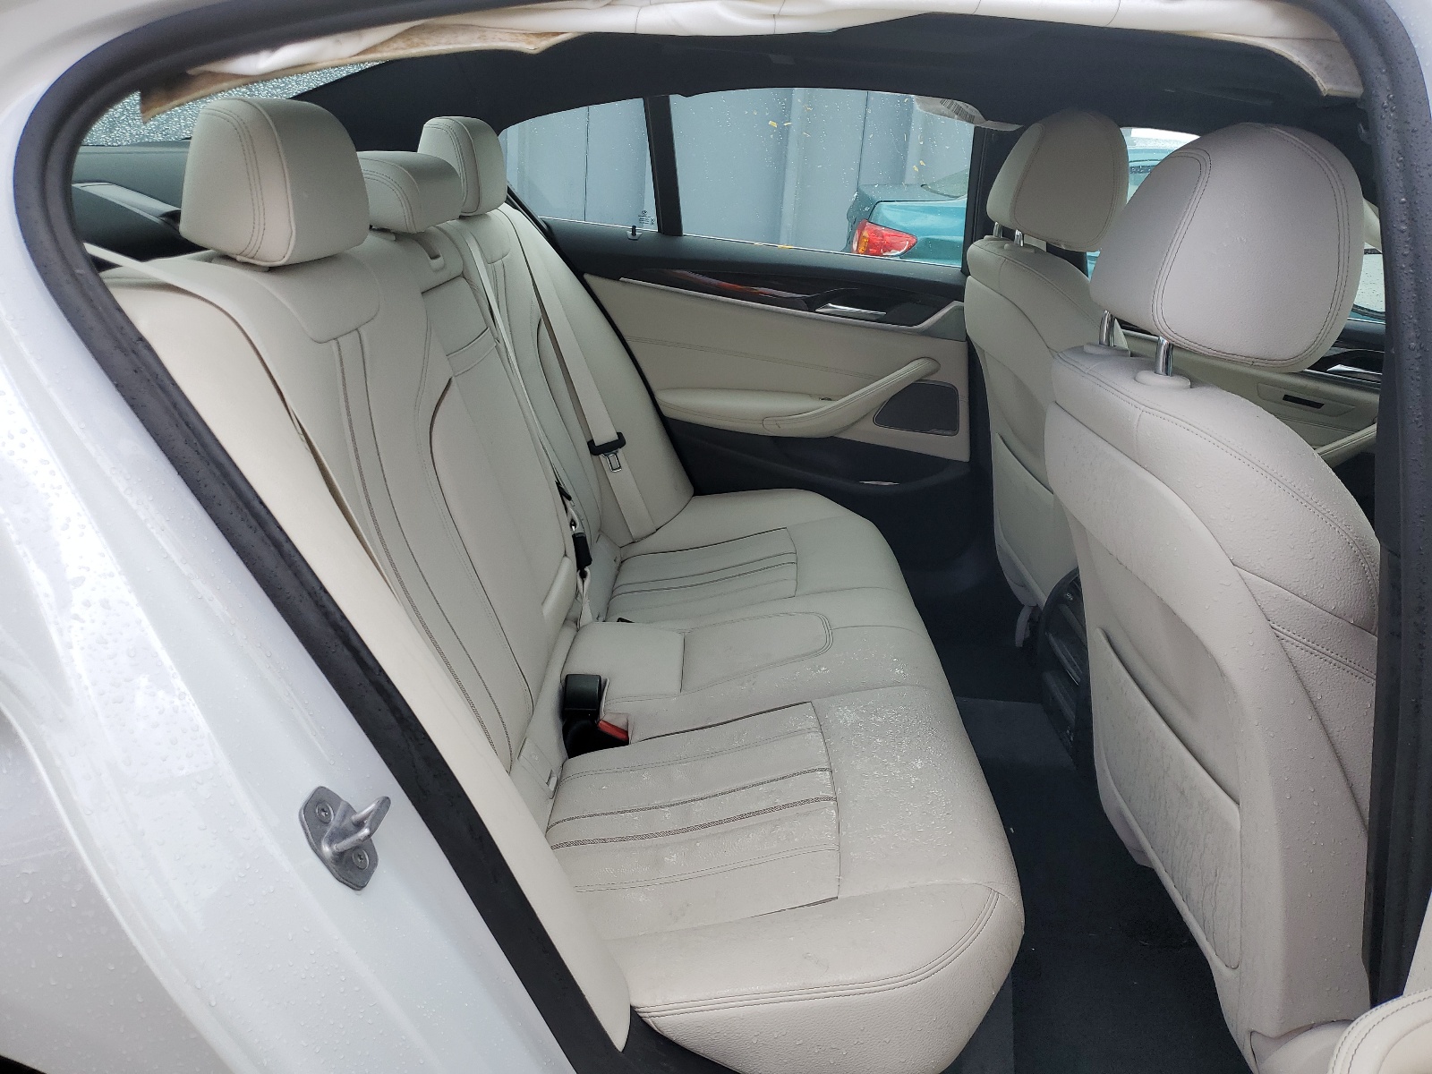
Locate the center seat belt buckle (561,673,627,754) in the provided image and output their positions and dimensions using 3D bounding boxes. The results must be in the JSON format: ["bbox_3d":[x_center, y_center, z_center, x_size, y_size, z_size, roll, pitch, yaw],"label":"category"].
[{"bbox_3d":[-0.162,0.248,1.468,0.080,0.090,0.070,4,20,-1],"label":"center seat belt buckle"}]

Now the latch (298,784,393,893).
[{"bbox_3d":[-0.258,0.210,0.770,0.043,0.077,0.042,-31,9,21],"label":"latch"}]

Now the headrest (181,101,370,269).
[{"bbox_3d":[-0.413,-0.345,1.026,0.117,0.155,0.250,-4,20,2],"label":"headrest"}]

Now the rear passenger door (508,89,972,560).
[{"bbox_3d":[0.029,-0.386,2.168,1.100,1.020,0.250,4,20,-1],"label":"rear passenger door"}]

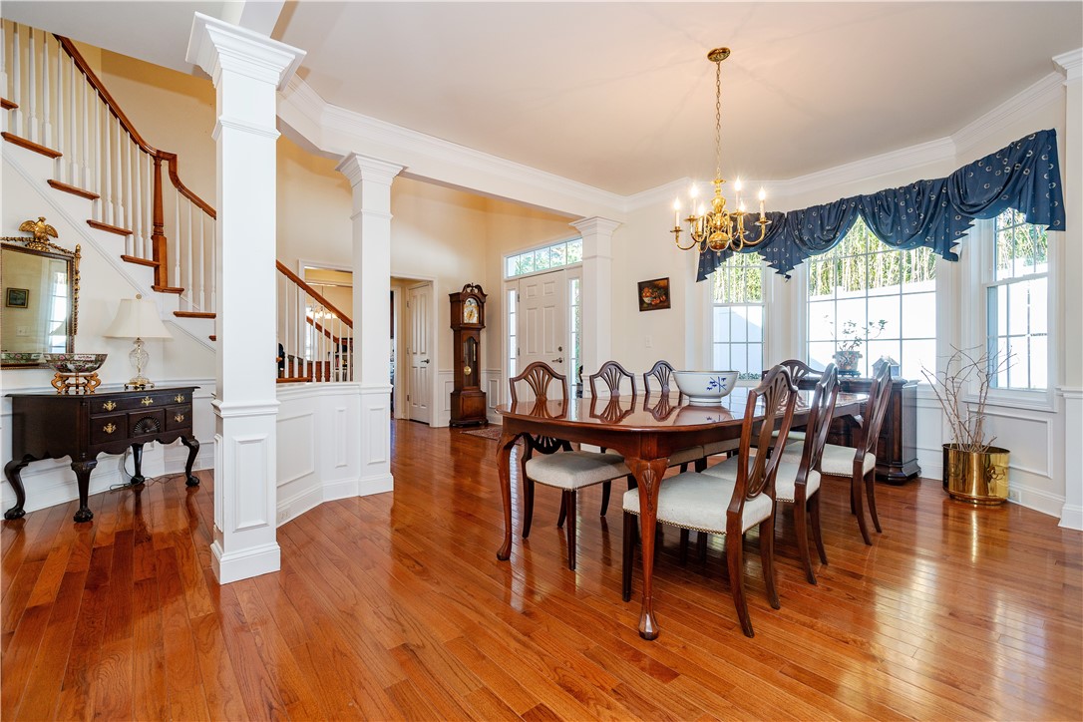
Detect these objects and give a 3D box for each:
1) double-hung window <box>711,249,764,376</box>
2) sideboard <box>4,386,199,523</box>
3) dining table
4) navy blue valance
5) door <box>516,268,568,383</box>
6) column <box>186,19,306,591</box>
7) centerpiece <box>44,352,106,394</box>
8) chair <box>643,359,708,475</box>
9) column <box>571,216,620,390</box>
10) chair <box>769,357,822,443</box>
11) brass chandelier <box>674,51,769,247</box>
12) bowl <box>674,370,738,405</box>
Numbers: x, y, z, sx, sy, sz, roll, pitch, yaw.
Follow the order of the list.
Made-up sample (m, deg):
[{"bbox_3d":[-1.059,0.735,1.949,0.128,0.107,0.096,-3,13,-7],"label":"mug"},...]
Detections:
[{"bbox_3d":[1.922,-0.550,4.700,0.580,1.480,0.100,0,0,0],"label":"double-hung window"},{"bbox_3d":[-2.971,0.589,3.348,0.560,0.760,0.880,0,1,6],"label":"sideboard"},{"bbox_3d":[0.926,0.592,2.700,2.410,0.750,1.150,0,1,-41],"label":"dining table"},{"bbox_3d":[2.621,-1.118,4.031,0.760,0.680,2.450,0,1,-39],"label":"navy blue valance"},{"bbox_3d":[-0.008,-0.086,6.366,0.060,2.050,0.915,0,1,-40],"label":"door"},{"bbox_3d":[-1.386,-0.224,2.263,0.420,2.405,0.420,0,1,-39],"label":"column"},{"bbox_3d":[-2.980,0.080,3.090,0.285,0.250,0.285,0,0,-6],"label":"centerpiece"},{"bbox_3d":[1.038,0.481,3.315,0.490,0.960,0.550,0,1,-41],"label":"chair"},{"bbox_3d":[0.587,-0.247,5.063,0.380,2.390,0.380,0,1,-39],"label":"column"},{"bbox_3d":[1.654,0.484,3.334,0.550,0.970,0.510,0,1,-39],"label":"chair"},{"bbox_3d":[1.013,-1.181,2.739,0.560,1.160,0.560,0,1,-39],"label":"brass chandelier"},{"bbox_3d":[0.821,0.139,2.400,0.315,0.165,0.315,0,0,0],"label":"bowl"}]

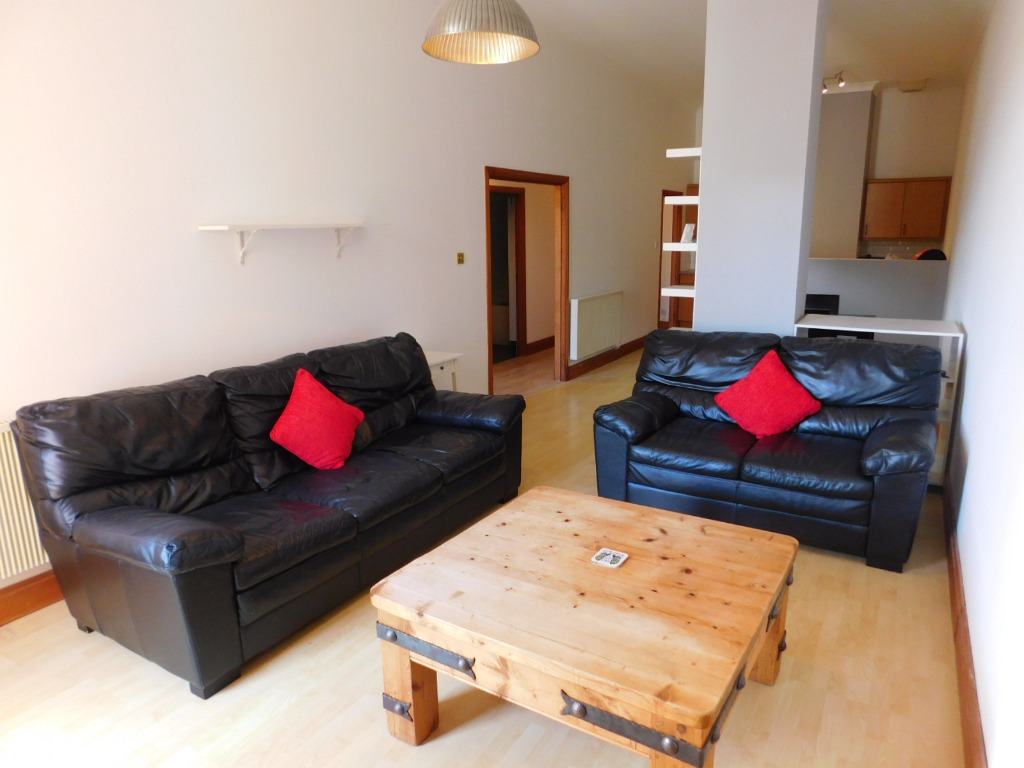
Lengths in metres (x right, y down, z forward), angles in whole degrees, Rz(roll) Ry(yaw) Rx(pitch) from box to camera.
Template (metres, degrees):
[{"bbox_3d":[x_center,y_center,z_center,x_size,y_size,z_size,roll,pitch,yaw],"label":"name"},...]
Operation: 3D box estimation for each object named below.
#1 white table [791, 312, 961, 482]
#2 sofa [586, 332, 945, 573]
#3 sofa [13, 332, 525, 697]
[{"bbox_3d":[2.284,0.063,4.335,0.875,0.904,0.551,7,15,31],"label":"white table"},{"bbox_3d":[1.381,0.248,3.788,1.629,0.928,0.958,7,15,30],"label":"sofa"},{"bbox_3d":[-0.923,0.378,3.318,0.987,0.928,2.123,7,15,32],"label":"sofa"}]

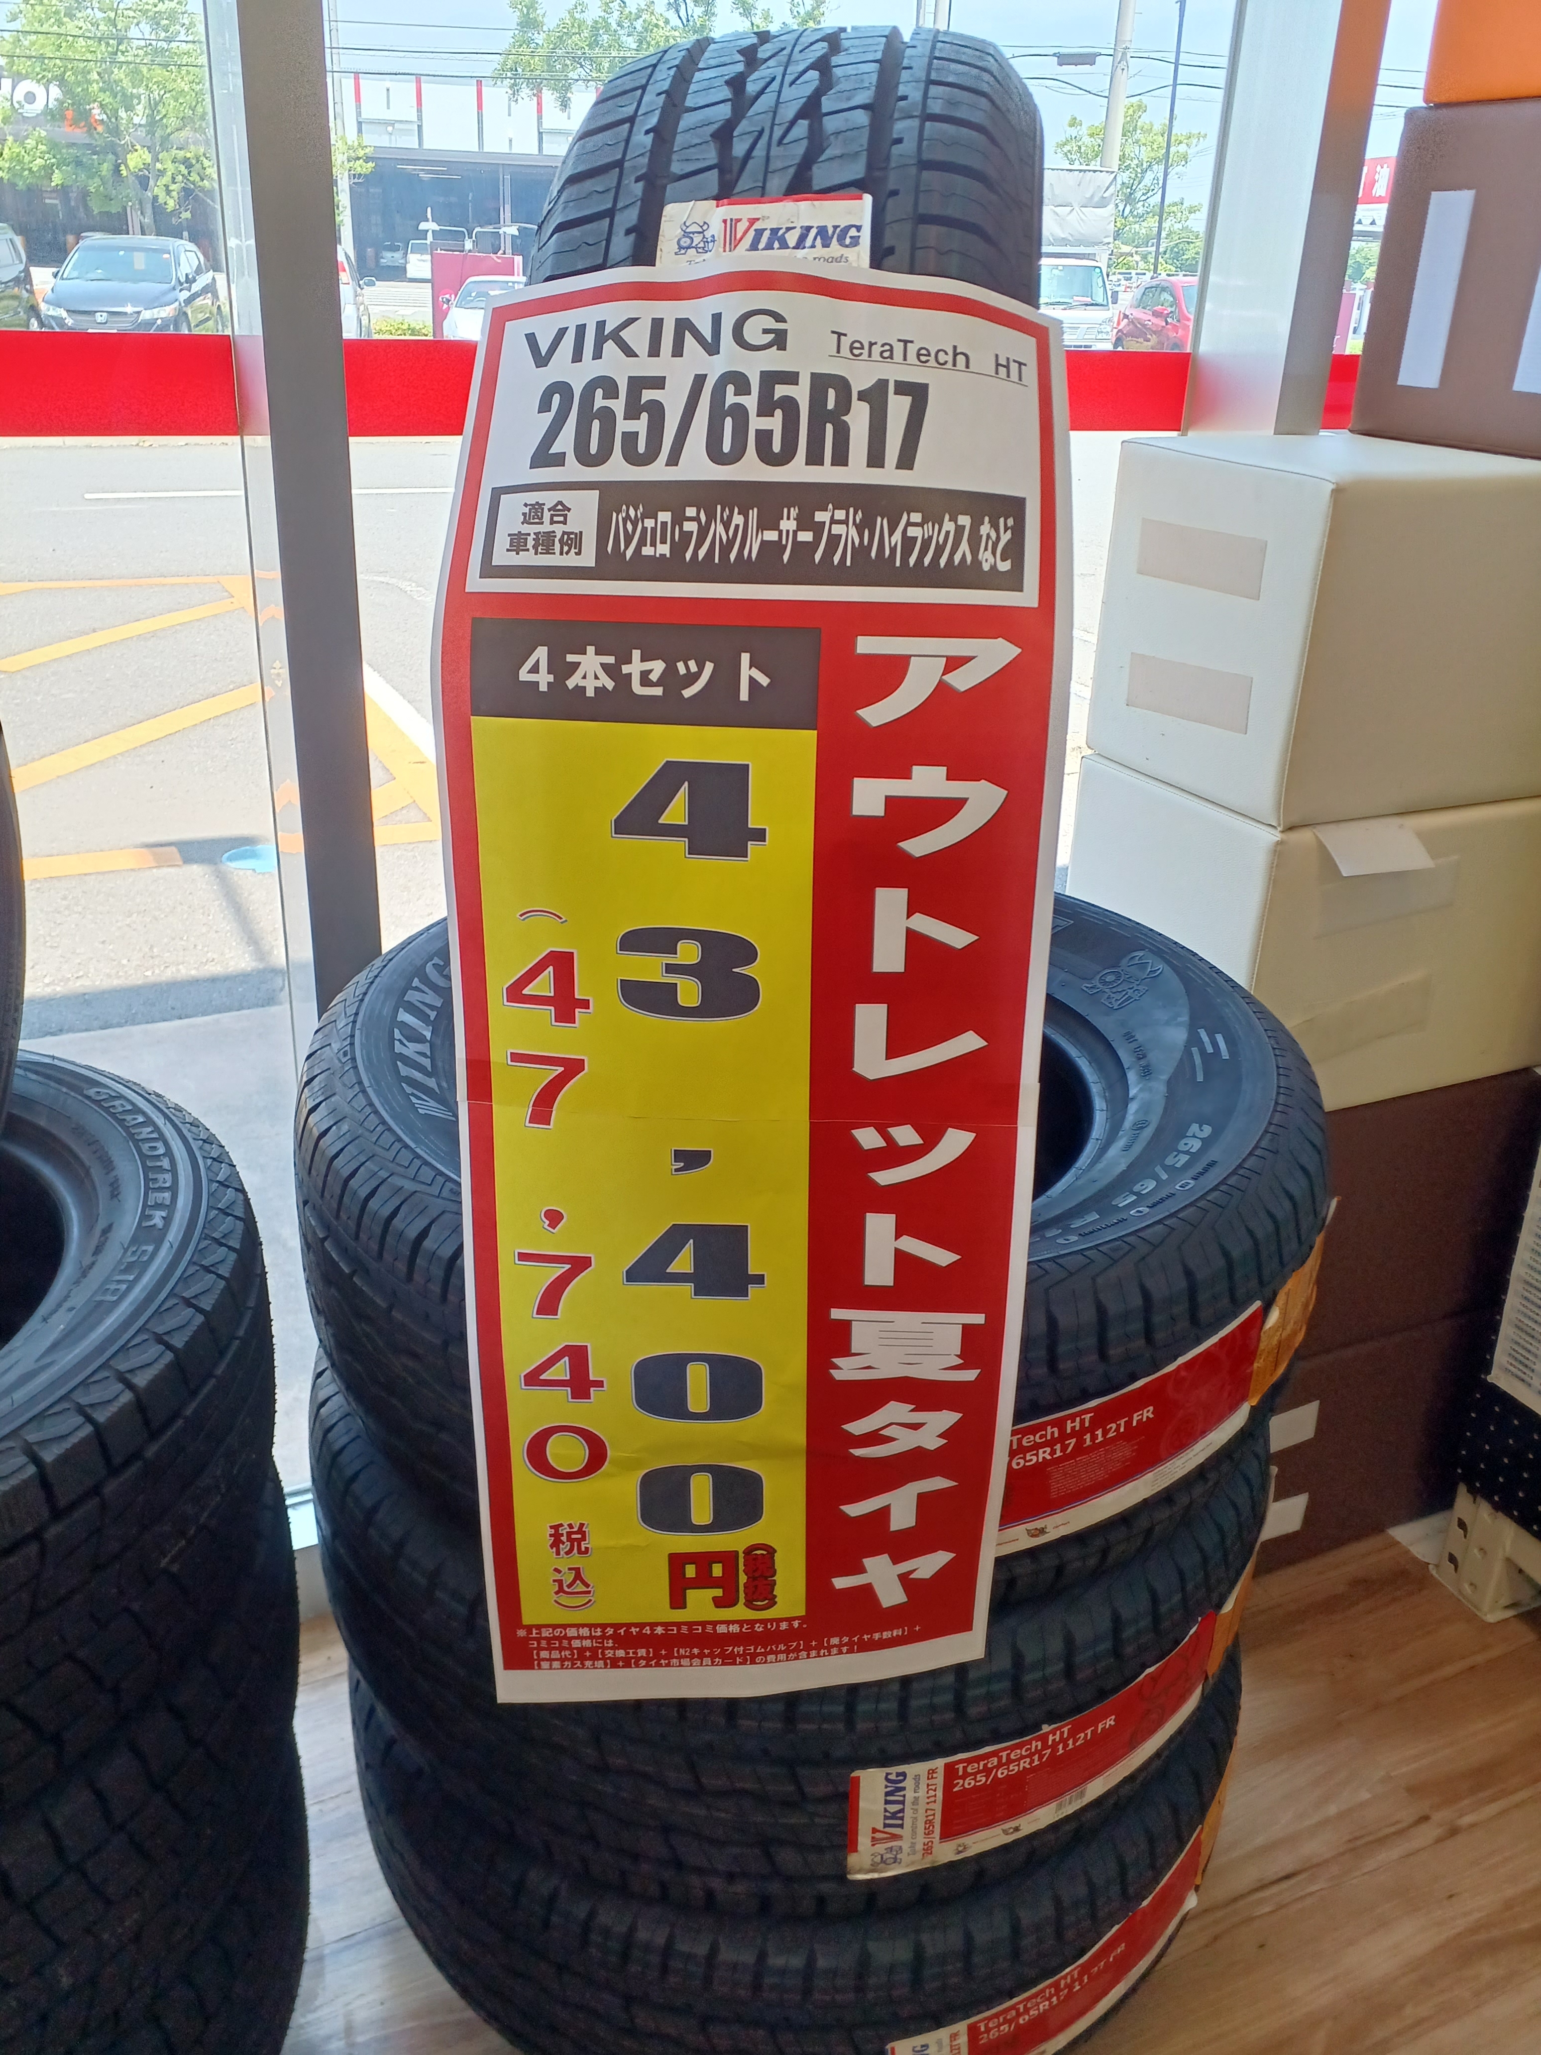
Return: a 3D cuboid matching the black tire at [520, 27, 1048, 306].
[{"bbox_3d":[0.041,-0.246,1.127,0.270,0.776,0.776,2,25,8],"label":"black tire"}]

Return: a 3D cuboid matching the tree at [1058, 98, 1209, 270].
[{"bbox_3d":[10.415,-23.446,46.269,4.380,6.380,4.380,2,25,0],"label":"tree"}]

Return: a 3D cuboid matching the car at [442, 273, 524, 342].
[{"bbox_3d":[-3.225,-8.796,20.232,1.740,1.300,4.400,-2,26,-8],"label":"car"}]

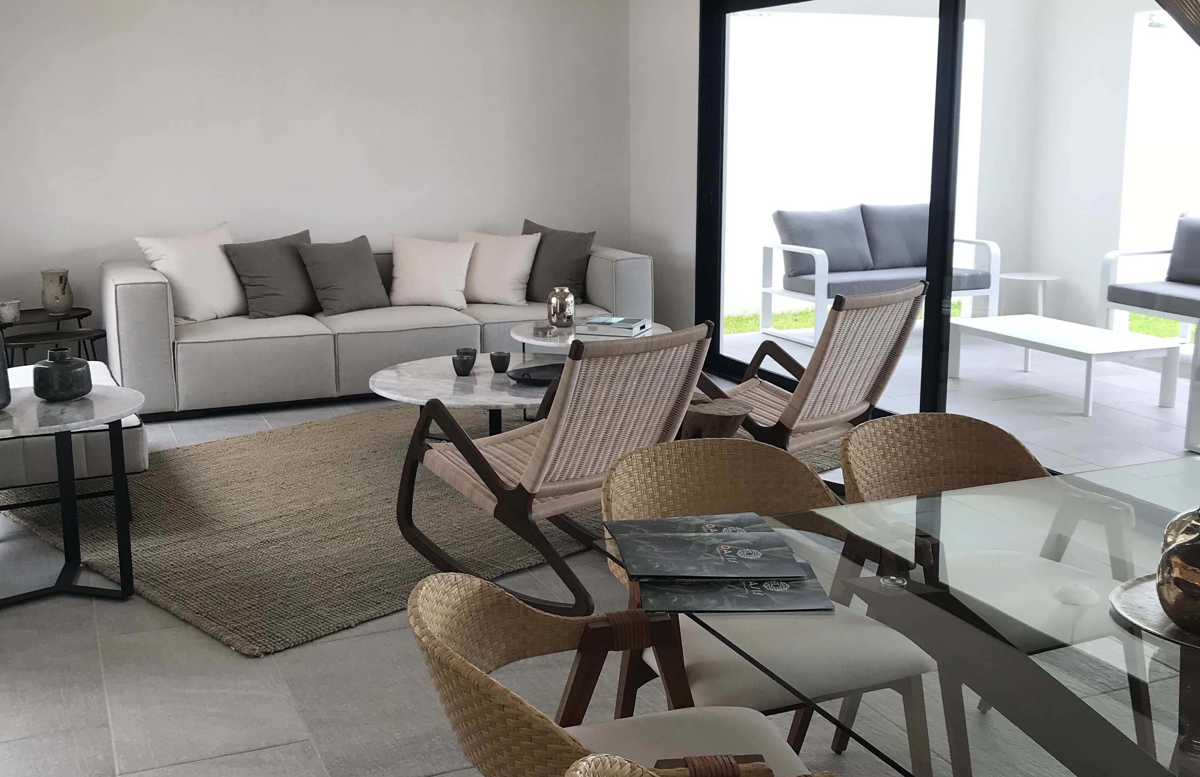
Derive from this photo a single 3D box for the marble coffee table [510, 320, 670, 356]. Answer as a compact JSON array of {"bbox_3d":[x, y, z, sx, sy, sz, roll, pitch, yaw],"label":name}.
[{"bbox_3d":[-0.044,-0.068,6.543,0.811,0.450,0.811,-5,13,-23],"label":"marble coffee table"}]

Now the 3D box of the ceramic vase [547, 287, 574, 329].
[{"bbox_3d":[-0.203,-0.415,6.698,0.144,0.205,0.144,0,12,0],"label":"ceramic vase"}]

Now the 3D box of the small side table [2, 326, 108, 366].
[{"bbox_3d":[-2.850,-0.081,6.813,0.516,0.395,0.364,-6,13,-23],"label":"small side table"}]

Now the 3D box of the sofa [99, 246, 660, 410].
[{"bbox_3d":[-1.237,-0.389,7.446,2.925,0.713,1.022,-6,13,-23],"label":"sofa"}]

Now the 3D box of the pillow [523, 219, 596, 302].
[{"bbox_3d":[-0.248,-0.755,7.835,0.466,0.466,0.172,2,-2,12],"label":"pillow"}]

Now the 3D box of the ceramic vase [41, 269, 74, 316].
[{"bbox_3d":[-2.904,-0.511,6.915,0.157,0.230,0.157,-5,13,-23],"label":"ceramic vase"}]

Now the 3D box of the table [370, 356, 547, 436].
[{"bbox_3d":[-0.459,0.113,5.960,1.185,0.345,1.185,-5,13,-23],"label":"table"}]

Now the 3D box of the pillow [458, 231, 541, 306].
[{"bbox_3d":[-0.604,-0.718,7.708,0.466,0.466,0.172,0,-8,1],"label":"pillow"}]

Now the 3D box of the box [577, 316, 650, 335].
[{"bbox_3d":[0.068,-0.306,6.489,0.294,0.038,0.295,4,13,18],"label":"box"}]

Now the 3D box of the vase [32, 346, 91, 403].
[{"bbox_3d":[-1.775,-0.047,4.265,0.180,0.164,0.180,-5,13,-23],"label":"vase"}]

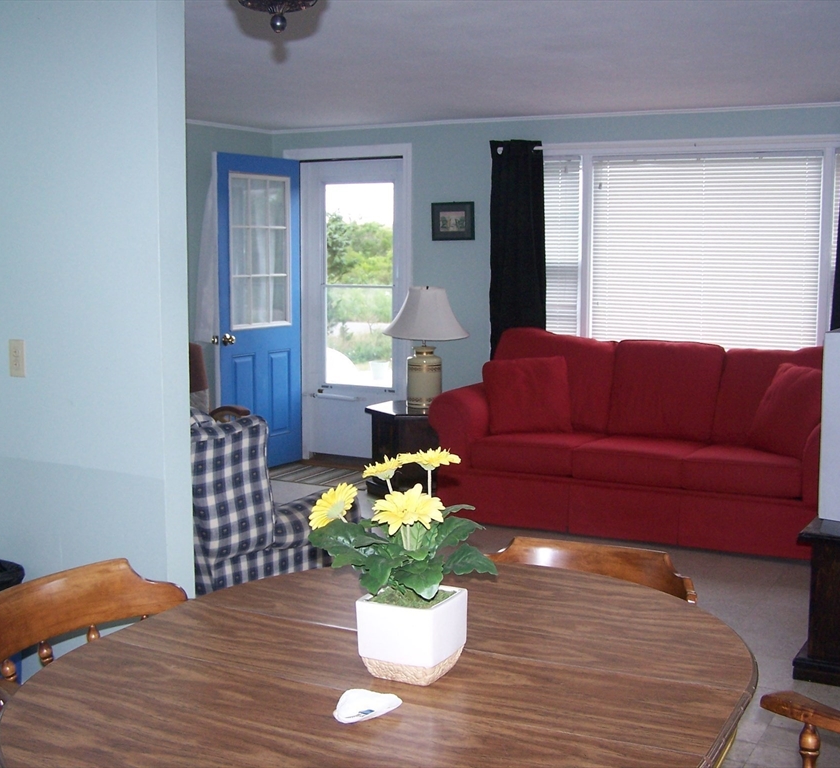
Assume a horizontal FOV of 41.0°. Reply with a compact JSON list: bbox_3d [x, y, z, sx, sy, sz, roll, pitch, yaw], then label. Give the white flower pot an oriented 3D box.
[{"bbox_3d":[-0.011,0.410,1.853,0.138,0.131,0.138,3,7,26],"label":"white flower pot"}]

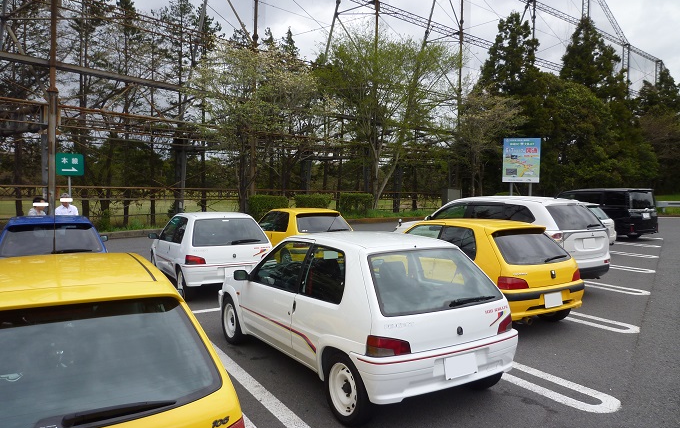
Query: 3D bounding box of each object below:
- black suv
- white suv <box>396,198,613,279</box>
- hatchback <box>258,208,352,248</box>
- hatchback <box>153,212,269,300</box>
[{"bbox_3d":[9.022,-0.108,18.326,1.720,1.825,4.700,-2,4,-31],"label":"black suv"},{"bbox_3d":[2.947,0.425,10.100,1.800,1.680,4.655,-2,4,-32],"label":"white suv"},{"bbox_3d":[-1.059,0.514,11.319,1.600,1.365,3.660,-2,4,-29],"label":"hatchback"},{"bbox_3d":[-2.448,0.638,9.109,1.580,1.365,3.570,-2,4,-28],"label":"hatchback"}]

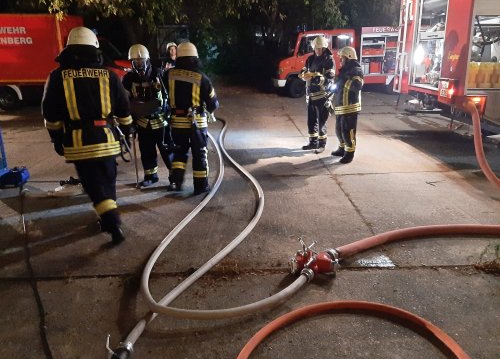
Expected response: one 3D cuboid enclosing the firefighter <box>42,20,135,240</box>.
[{"bbox_3d":[-1.459,-0.382,3.522,0.760,1.870,0.580,-7,19,-18],"label":"firefighter"}]

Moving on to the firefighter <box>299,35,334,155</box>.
[{"bbox_3d":[1.240,-1.511,6.780,0.570,1.930,0.500,9,21,28],"label":"firefighter"}]

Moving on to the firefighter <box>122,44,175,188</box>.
[{"bbox_3d":[-1.322,-0.830,4.978,0.620,1.820,0.500,-6,19,-17],"label":"firefighter"}]

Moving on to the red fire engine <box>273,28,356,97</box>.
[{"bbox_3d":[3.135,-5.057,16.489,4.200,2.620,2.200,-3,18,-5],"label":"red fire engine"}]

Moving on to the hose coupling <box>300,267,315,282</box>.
[{"bbox_3d":[0.436,0.720,2.846,0.095,0.095,0.100,8,20,25],"label":"hose coupling"}]

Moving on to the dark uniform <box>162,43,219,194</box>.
[{"bbox_3d":[-0.705,-0.740,4.672,0.620,1.820,0.500,1,18,7],"label":"dark uniform"}]

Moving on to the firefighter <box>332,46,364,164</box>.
[{"bbox_3d":[1.572,-1.133,6.071,0.530,1.640,0.540,1,18,6],"label":"firefighter"}]

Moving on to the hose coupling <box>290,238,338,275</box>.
[{"bbox_3d":[0.519,0.620,3.021,0.360,0.220,0.290,-7,19,-20],"label":"hose coupling"}]

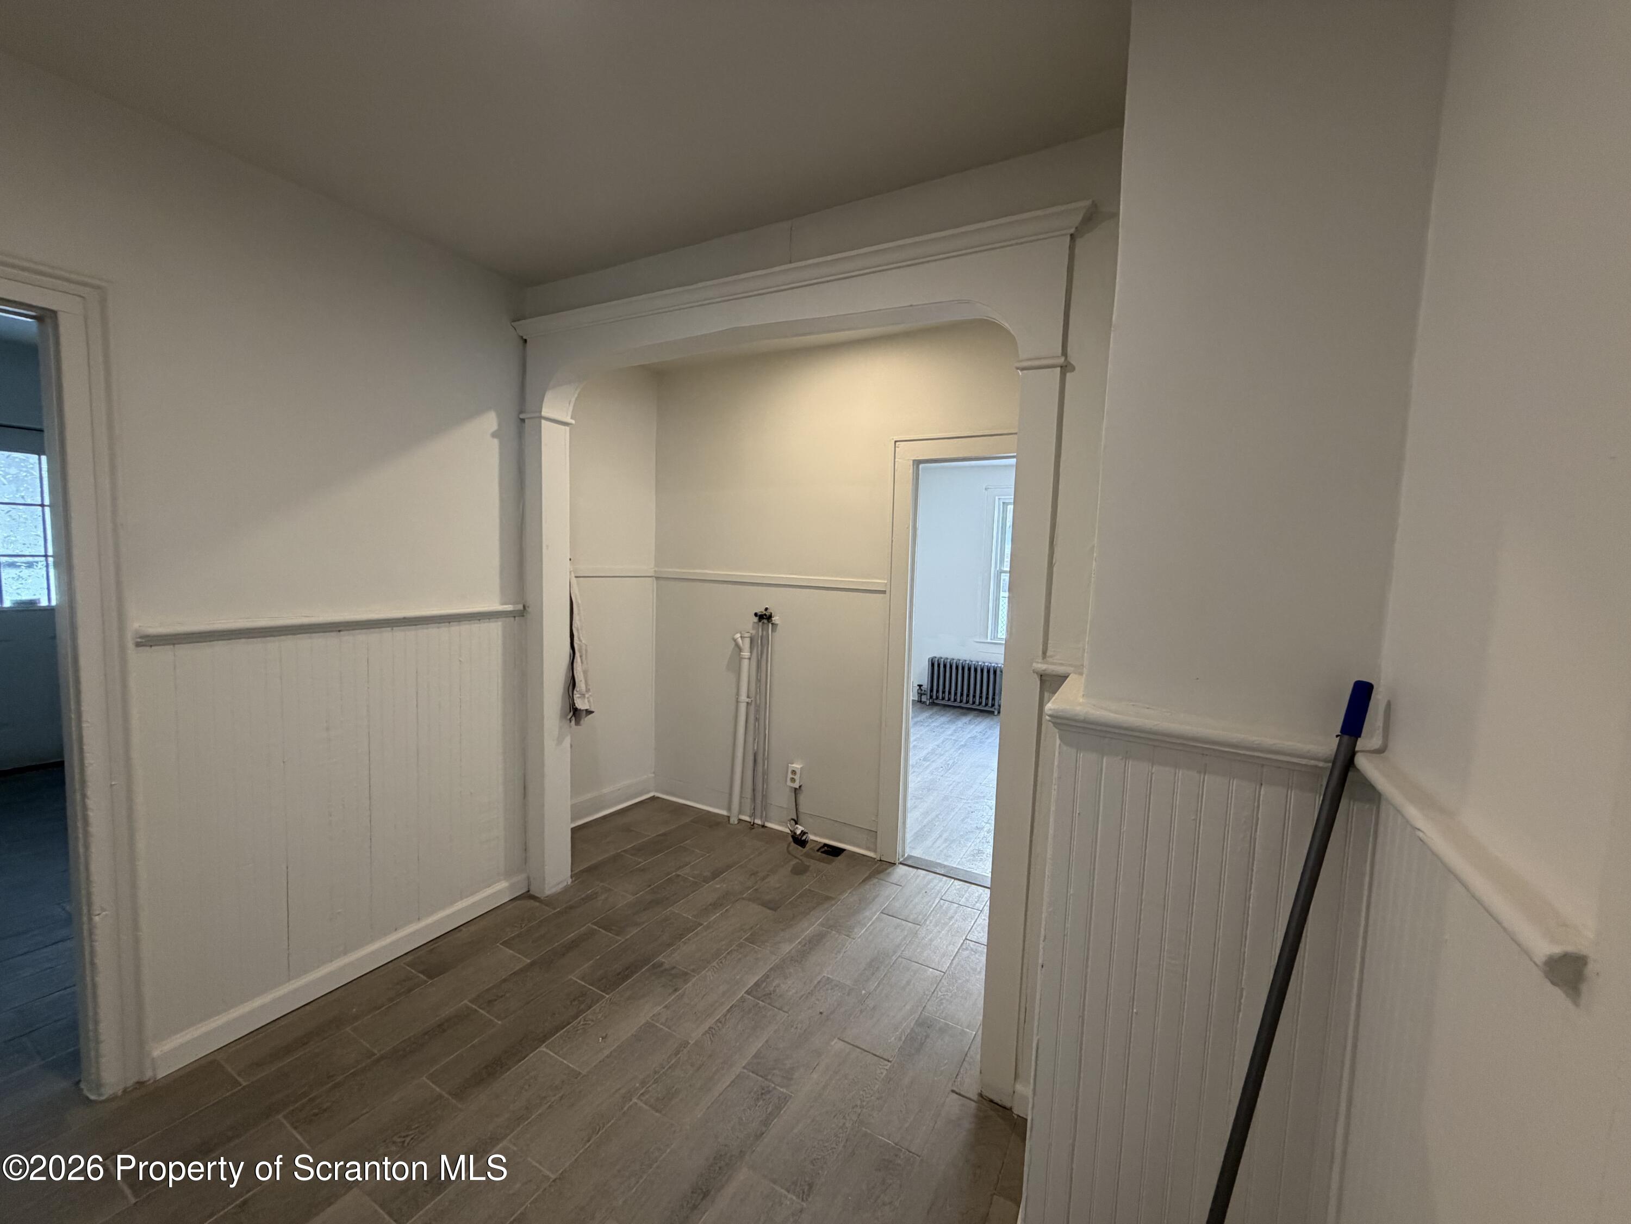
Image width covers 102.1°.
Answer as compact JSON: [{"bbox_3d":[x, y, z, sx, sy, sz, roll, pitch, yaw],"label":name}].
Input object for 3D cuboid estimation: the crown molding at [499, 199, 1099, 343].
[{"bbox_3d":[-0.259,-1.039,2.127,2.157,0.052,0.070,5,6,30],"label":"crown molding"}]

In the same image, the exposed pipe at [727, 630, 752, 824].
[{"bbox_3d":[-0.410,0.644,3.656,0.115,1.085,0.065,5,6,30],"label":"exposed pipe"}]

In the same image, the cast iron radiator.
[{"bbox_3d":[1.492,0.741,6.767,0.860,0.500,0.200,5,6,30],"label":"cast iron radiator"}]

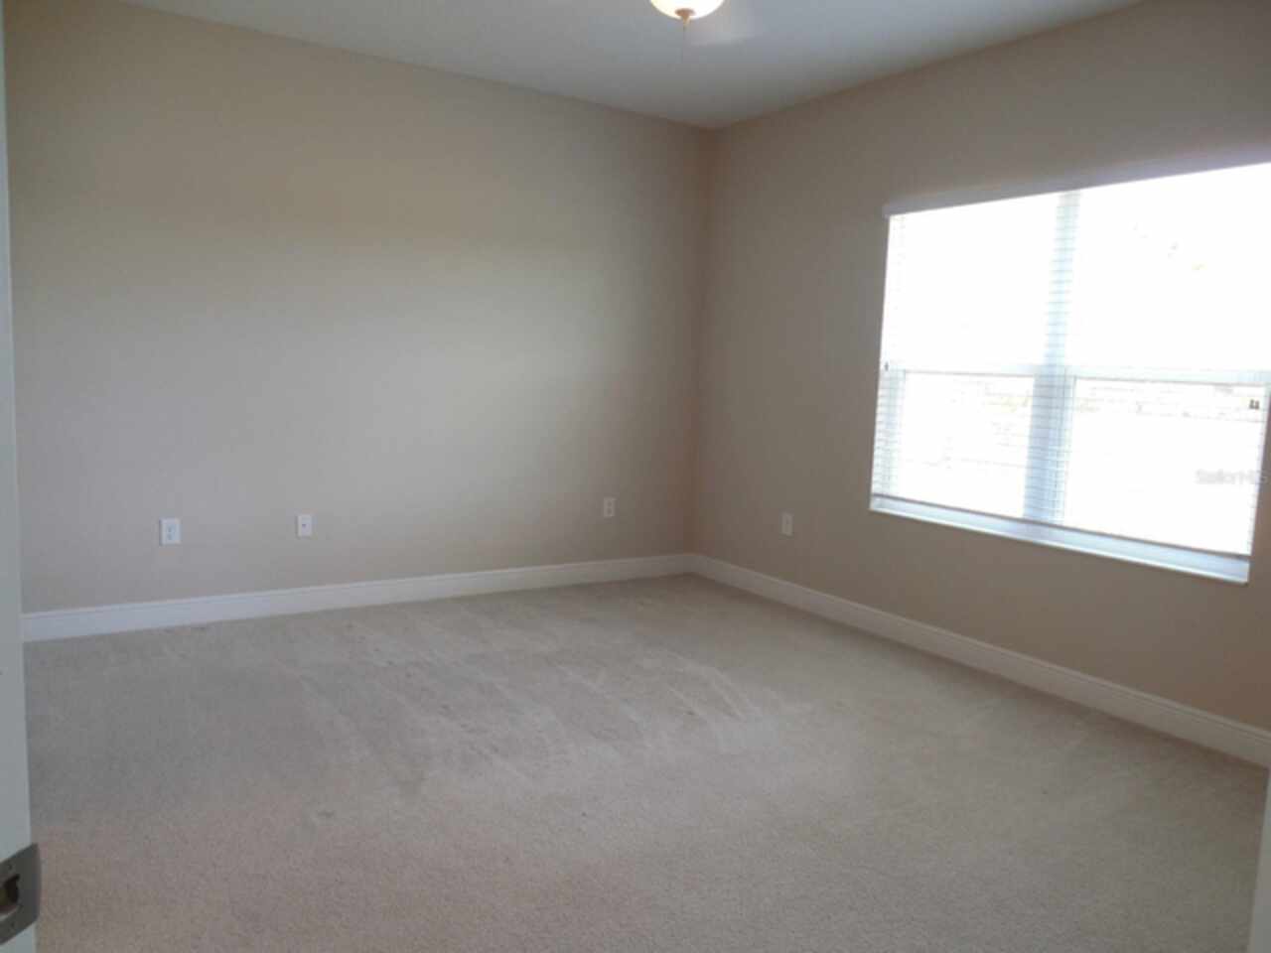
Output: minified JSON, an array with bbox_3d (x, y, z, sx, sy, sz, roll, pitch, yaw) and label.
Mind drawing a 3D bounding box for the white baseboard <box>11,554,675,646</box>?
[{"bbox_3d":[-1.198,0.599,4.881,3.700,0.126,0.016,-2,8,-33],"label":"white baseboard"}]

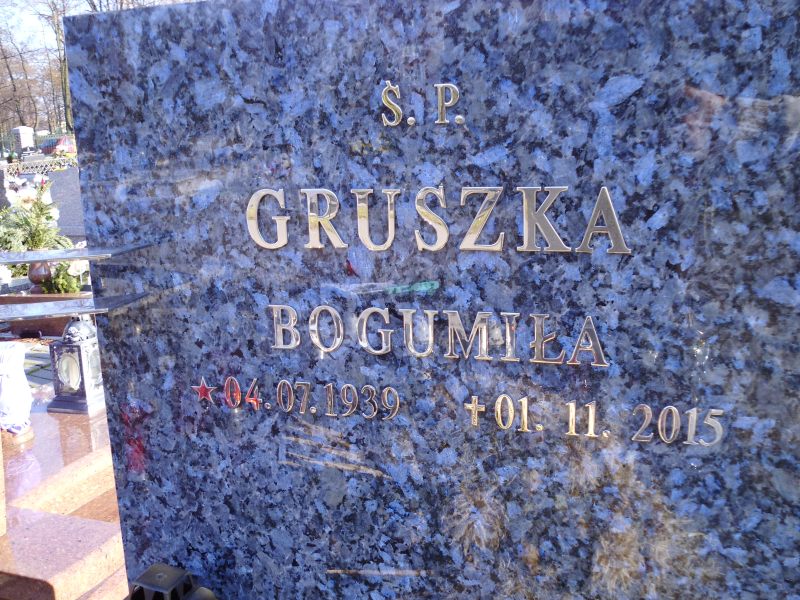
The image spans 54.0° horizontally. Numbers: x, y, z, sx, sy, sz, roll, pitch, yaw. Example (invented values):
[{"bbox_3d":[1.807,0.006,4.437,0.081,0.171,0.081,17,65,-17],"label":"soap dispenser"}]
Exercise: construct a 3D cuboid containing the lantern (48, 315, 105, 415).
[{"bbox_3d":[-0.869,0.158,2.165,0.153,0.279,0.153,3,12,24],"label":"lantern"}]

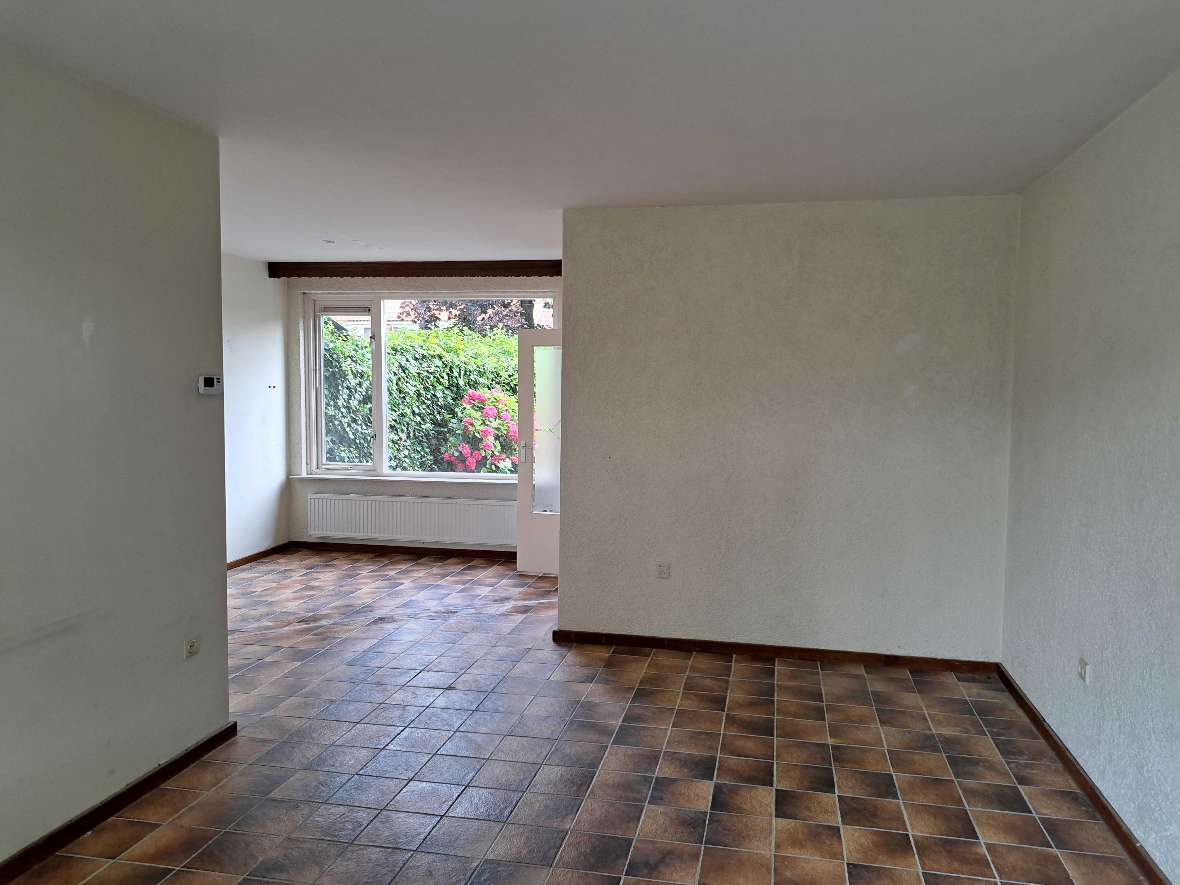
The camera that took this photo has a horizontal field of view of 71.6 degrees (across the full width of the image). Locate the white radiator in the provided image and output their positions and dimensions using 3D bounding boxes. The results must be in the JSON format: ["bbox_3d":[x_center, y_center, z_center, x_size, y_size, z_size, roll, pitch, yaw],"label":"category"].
[{"bbox_3d":[-1.546,0.699,7.477,2.202,0.398,0.090,1,4,10],"label":"white radiator"}]

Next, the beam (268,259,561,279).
[{"bbox_3d":[-1.395,-1.515,7.246,2.960,0.140,0.220,1,4,10],"label":"beam"}]

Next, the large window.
[{"bbox_3d":[-1.482,-0.522,7.572,2.420,1.713,0.100,1,4,10],"label":"large window"}]

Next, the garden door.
[{"bbox_3d":[-0.210,0.087,6.750,0.800,2.025,0.050,1,4,13],"label":"garden door"}]

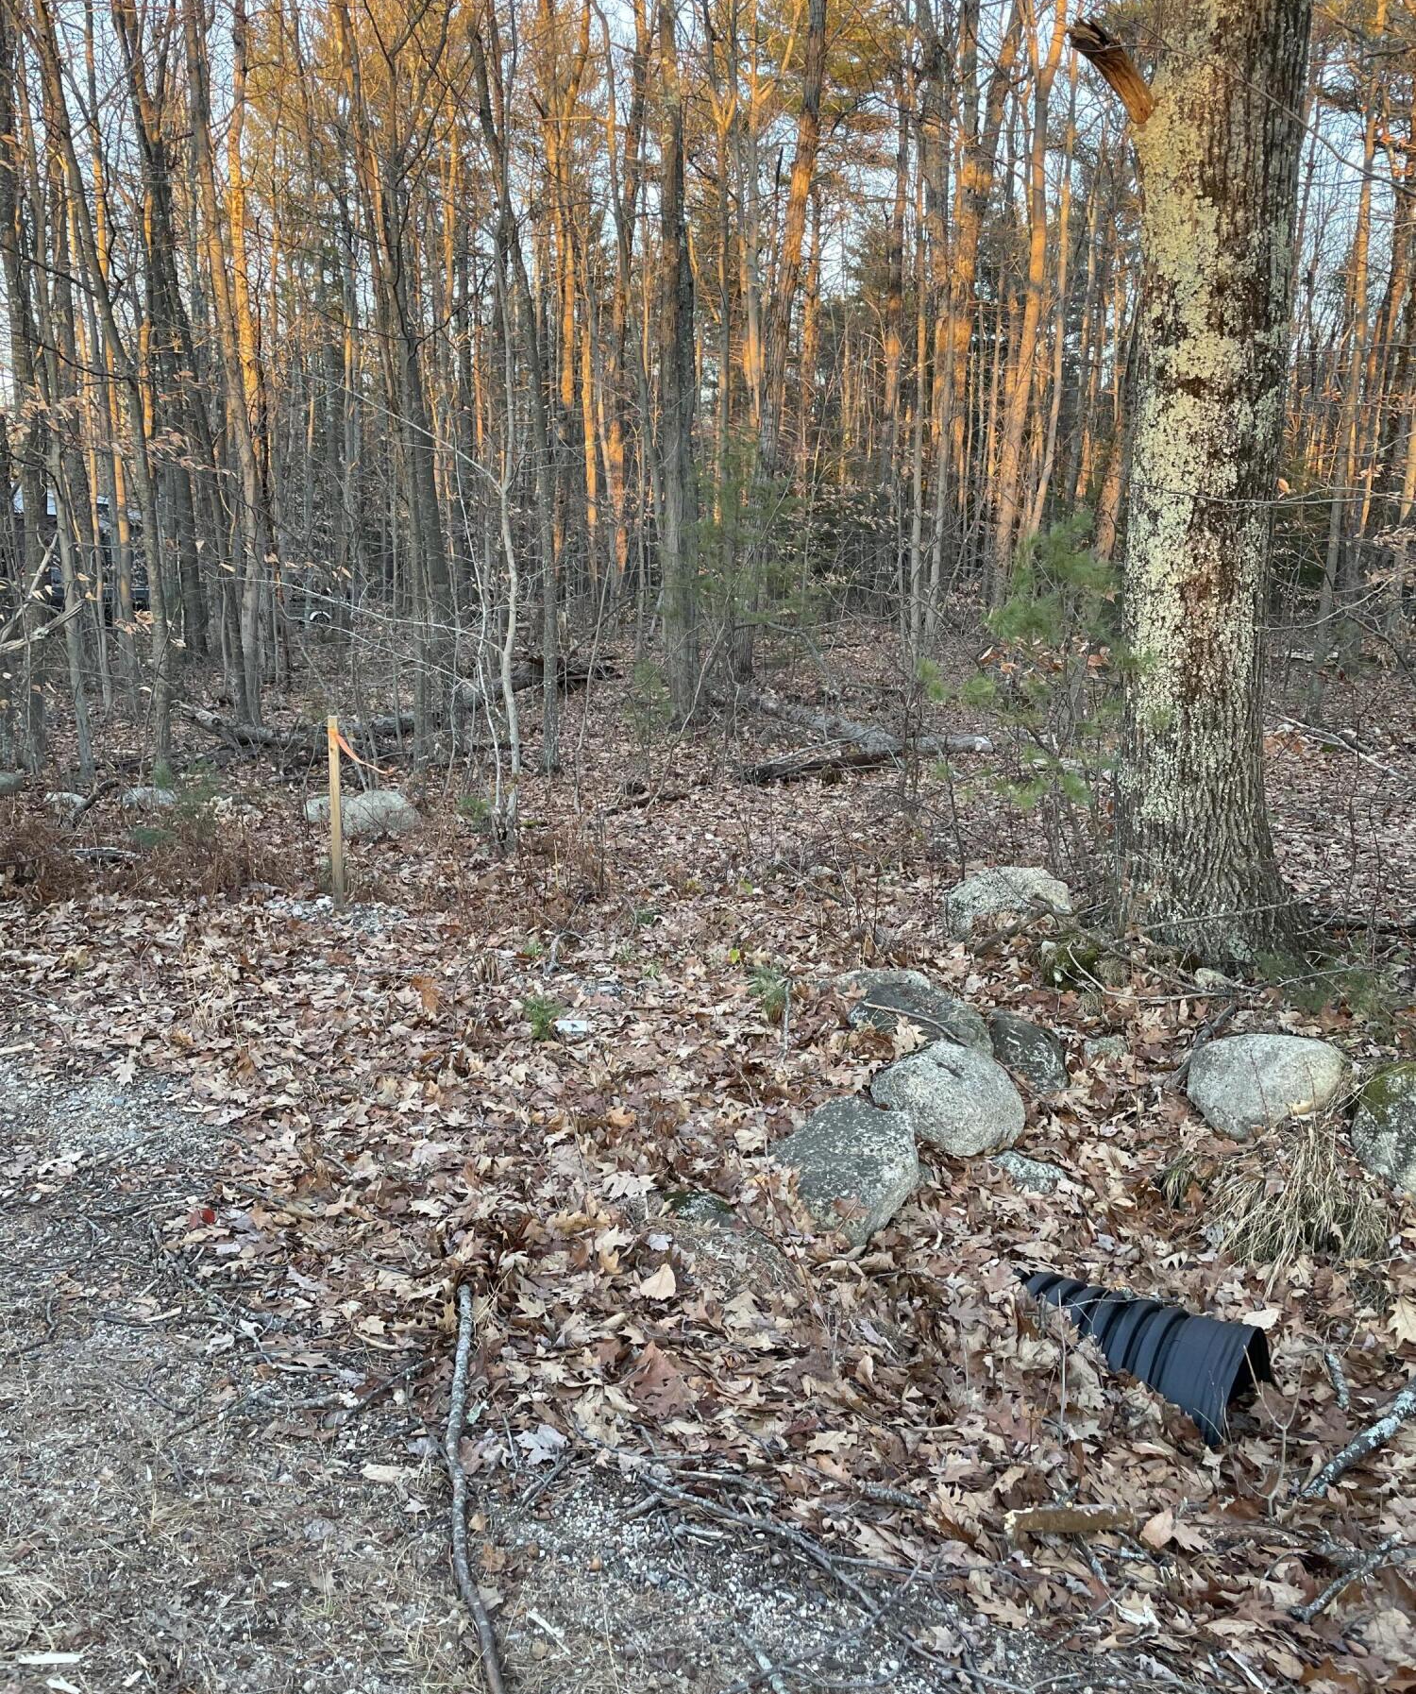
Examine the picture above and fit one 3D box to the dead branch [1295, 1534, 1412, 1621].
[{"bbox_3d":[1.000,1.135,2.203,0.280,0.050,0.050,-7,13,-32],"label":"dead branch"}]

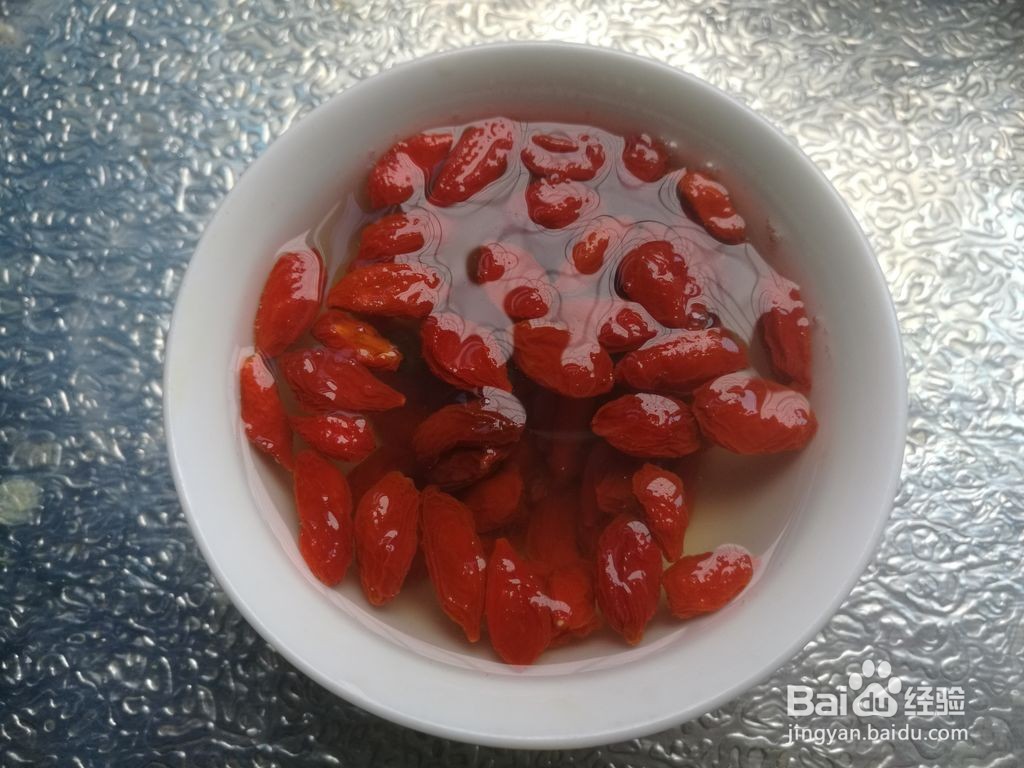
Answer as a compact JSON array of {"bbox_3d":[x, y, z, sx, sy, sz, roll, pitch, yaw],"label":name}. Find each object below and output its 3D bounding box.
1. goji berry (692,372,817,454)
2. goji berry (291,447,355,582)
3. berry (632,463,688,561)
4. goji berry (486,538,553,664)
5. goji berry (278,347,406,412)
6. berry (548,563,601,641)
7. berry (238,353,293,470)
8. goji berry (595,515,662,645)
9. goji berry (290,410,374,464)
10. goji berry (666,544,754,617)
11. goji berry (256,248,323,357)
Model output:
[{"bbox_3d":[0.040,0.005,0.132,0.020,0.010,0.012,19,74,6],"label":"goji berry"},{"bbox_3d":[-0.029,0.020,0.122,0.008,0.007,0.021,-14,73,-4],"label":"goji berry"},{"bbox_3d":[0.023,0.020,0.123,0.007,0.006,0.015,-12,73,-3],"label":"berry"},{"bbox_3d":[0.000,0.034,0.125,0.010,0.009,0.019,-9,73,-3],"label":"goji berry"},{"bbox_3d":[-0.027,-0.001,0.129,0.022,0.008,0.009,21,74,6],"label":"goji berry"},{"bbox_3d":[0.009,0.034,0.127,0.009,0.008,0.013,-2,73,-1],"label":"berry"},{"bbox_3d":[-0.039,0.004,0.126,0.006,0.006,0.020,-22,74,-6],"label":"berry"},{"bbox_3d":[0.017,0.029,0.119,0.009,0.008,0.019,-3,73,-1],"label":"goji berry"},{"bbox_3d":[-0.030,0.008,0.133,0.015,0.007,0.007,14,73,4],"label":"goji berry"},{"bbox_3d":[0.030,0.031,0.124,0.015,0.008,0.009,-22,74,-7],"label":"goji berry"},{"bbox_3d":[-0.037,-0.013,0.132,0.009,0.008,0.020,16,73,5],"label":"goji berry"}]

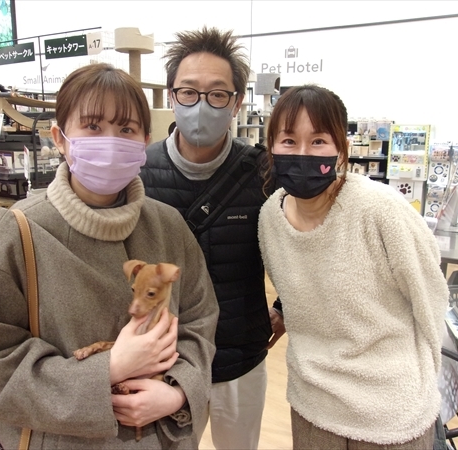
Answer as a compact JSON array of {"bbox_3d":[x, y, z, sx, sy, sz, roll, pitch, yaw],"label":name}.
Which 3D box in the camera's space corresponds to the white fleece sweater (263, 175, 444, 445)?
[{"bbox_3d":[0.317,0.195,1.165,0.430,0.610,0.300,-3,21,24],"label":"white fleece sweater"}]

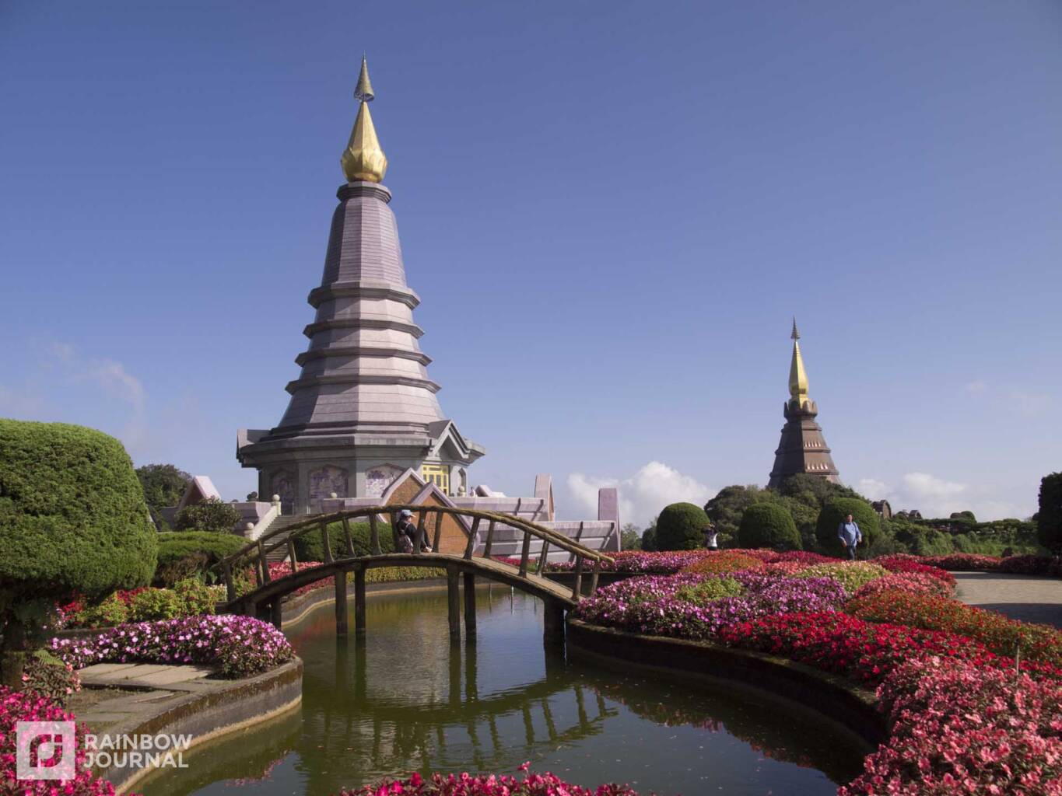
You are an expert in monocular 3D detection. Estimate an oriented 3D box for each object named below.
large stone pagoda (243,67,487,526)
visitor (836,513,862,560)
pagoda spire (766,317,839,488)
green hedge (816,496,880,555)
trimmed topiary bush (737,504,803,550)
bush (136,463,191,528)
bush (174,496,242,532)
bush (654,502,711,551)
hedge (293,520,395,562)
[{"bbox_3d":[-15.700,-11.201,80.712,23.000,44.500,23.000,-6,-9,34],"label":"large stone pagoda"},{"bbox_3d":[8.822,4.024,23.592,0.620,1.720,0.420,-3,-7,11],"label":"visitor"},{"bbox_3d":[71.405,3.438,227.930,23.000,49.000,23.000,-4,-8,17],"label":"pagoda spire"},{"bbox_3d":[11.079,4.558,29.865,2.250,2.150,2.250,-4,-8,20],"label":"green hedge"},{"bbox_3d":[8.910,4.988,31.872,2.300,2.050,2.300,-3,-7,15],"label":"trimmed topiary bush"},{"bbox_3d":[-31.614,9.330,73.530,6.000,7.500,6.000,2,-8,-23],"label":"bush"},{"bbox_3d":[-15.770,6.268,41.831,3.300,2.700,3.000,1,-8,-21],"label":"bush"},{"bbox_3d":[6.018,5.196,33.868,2.250,2.100,2.250,-3,-7,10],"label":"bush"},{"bbox_3d":[-9.163,7.197,41.862,4.800,2.200,2.600,0,-7,-12],"label":"hedge"}]

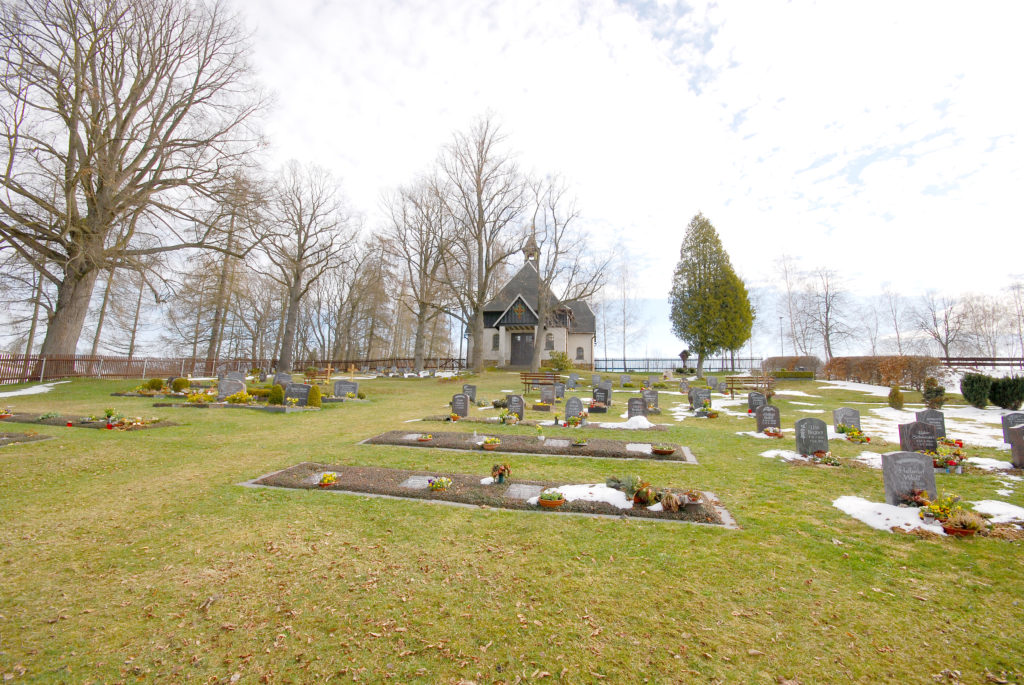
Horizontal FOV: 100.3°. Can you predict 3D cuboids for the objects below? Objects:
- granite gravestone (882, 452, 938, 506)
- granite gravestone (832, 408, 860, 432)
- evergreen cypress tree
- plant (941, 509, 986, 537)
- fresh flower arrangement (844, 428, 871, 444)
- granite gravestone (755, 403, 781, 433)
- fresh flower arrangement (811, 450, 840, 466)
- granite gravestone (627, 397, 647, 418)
[{"bbox_3d":[4.913,1.685,5.267,0.490,0.640,0.120,0,-6,11],"label":"granite gravestone"},{"bbox_3d":[8.980,2.072,11.438,0.560,0.700,0.120,0,-6,12],"label":"granite gravestone"},{"bbox_3d":[15.713,-3.971,34.000,6.200,13.600,6.100,0,-8,11],"label":"evergreen cypress tree"},{"bbox_3d":[4.674,1.842,4.432,0.360,0.230,0.350,0,-6,12],"label":"plant"},{"bbox_3d":[6.644,1.786,8.215,0.400,0.250,0.290,-1,-7,13],"label":"fresh flower arrangement"},{"bbox_3d":[6.744,2.015,11.244,0.520,0.730,0.120,0,-6,12],"label":"granite gravestone"},{"bbox_3d":[4.955,1.828,6.760,0.390,0.170,0.290,-1,-7,13],"label":"fresh flower arrangement"},{"bbox_3d":[3.361,1.809,11.433,0.470,0.640,0.140,0,-8,11],"label":"granite gravestone"}]

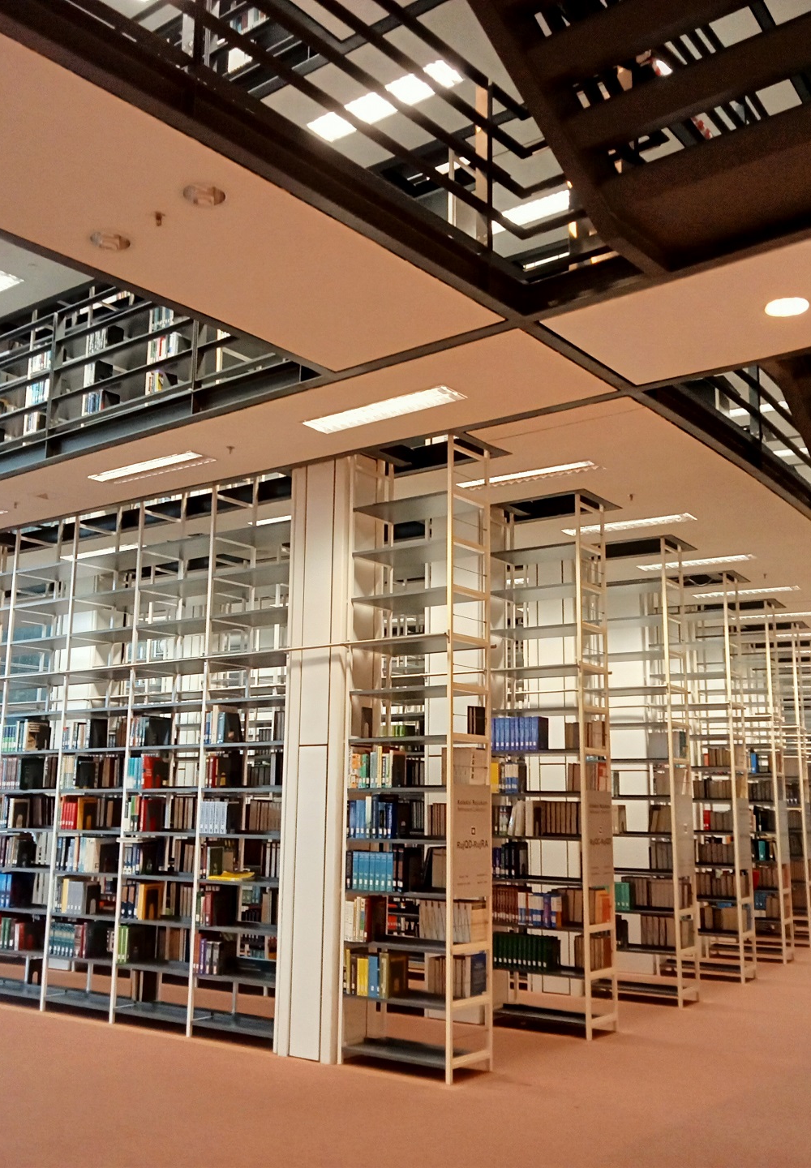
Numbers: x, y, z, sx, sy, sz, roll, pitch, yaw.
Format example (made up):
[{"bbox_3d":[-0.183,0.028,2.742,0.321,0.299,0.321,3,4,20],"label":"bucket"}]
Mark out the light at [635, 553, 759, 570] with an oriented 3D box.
[{"bbox_3d":[2.975,-0.223,12.903,1.211,0.070,0.255,-8,-13,38],"label":"light"}]

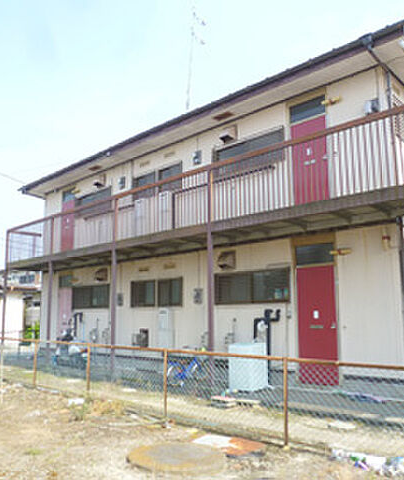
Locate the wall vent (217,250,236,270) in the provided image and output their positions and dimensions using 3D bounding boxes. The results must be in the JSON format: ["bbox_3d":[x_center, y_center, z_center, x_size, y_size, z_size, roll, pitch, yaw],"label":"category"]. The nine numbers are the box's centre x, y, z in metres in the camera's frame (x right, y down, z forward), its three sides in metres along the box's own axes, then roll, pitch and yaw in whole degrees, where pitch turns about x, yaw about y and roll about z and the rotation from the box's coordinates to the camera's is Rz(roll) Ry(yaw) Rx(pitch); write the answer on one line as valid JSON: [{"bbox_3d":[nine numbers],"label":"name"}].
[{"bbox_3d":[0.502,0.418,9.218,0.334,0.405,0.241,-10,-13,43],"label":"wall vent"}]

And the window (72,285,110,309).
[{"bbox_3d":[-3.238,1.654,12.794,1.974,0.674,0.099,-10,-13,43],"label":"window"}]

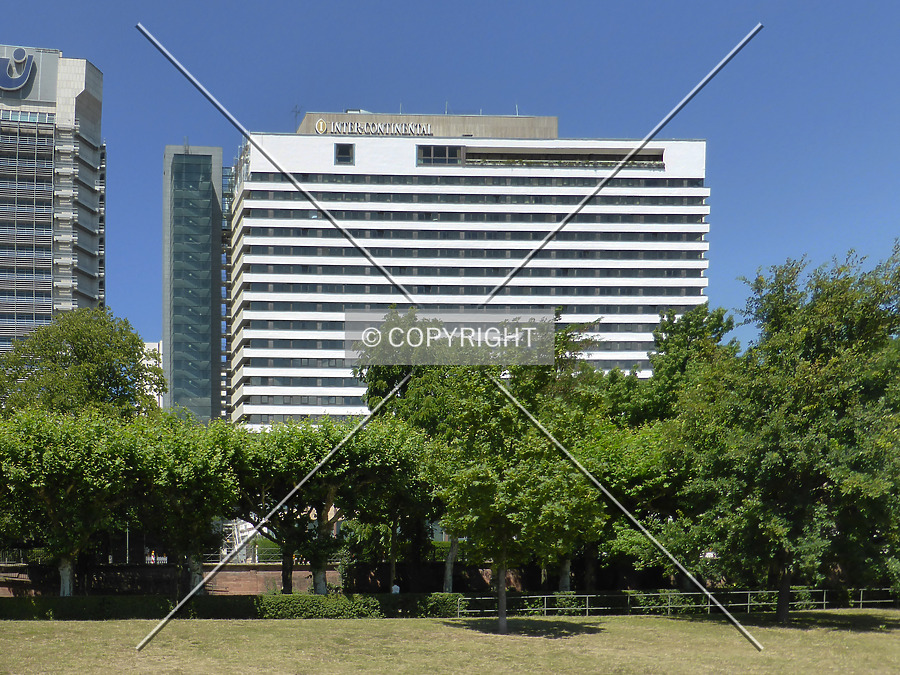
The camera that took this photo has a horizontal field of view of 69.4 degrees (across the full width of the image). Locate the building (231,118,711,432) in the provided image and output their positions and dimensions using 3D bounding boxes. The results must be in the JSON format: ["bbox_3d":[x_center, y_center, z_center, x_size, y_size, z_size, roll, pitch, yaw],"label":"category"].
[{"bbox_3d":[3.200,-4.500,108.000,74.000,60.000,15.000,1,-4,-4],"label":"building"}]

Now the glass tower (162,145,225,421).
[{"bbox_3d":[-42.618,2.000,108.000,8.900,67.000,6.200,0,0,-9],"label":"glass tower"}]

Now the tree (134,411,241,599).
[{"bbox_3d":[-14.900,9.700,37.000,6.500,10.800,6.300,1,-4,-2],"label":"tree"}]

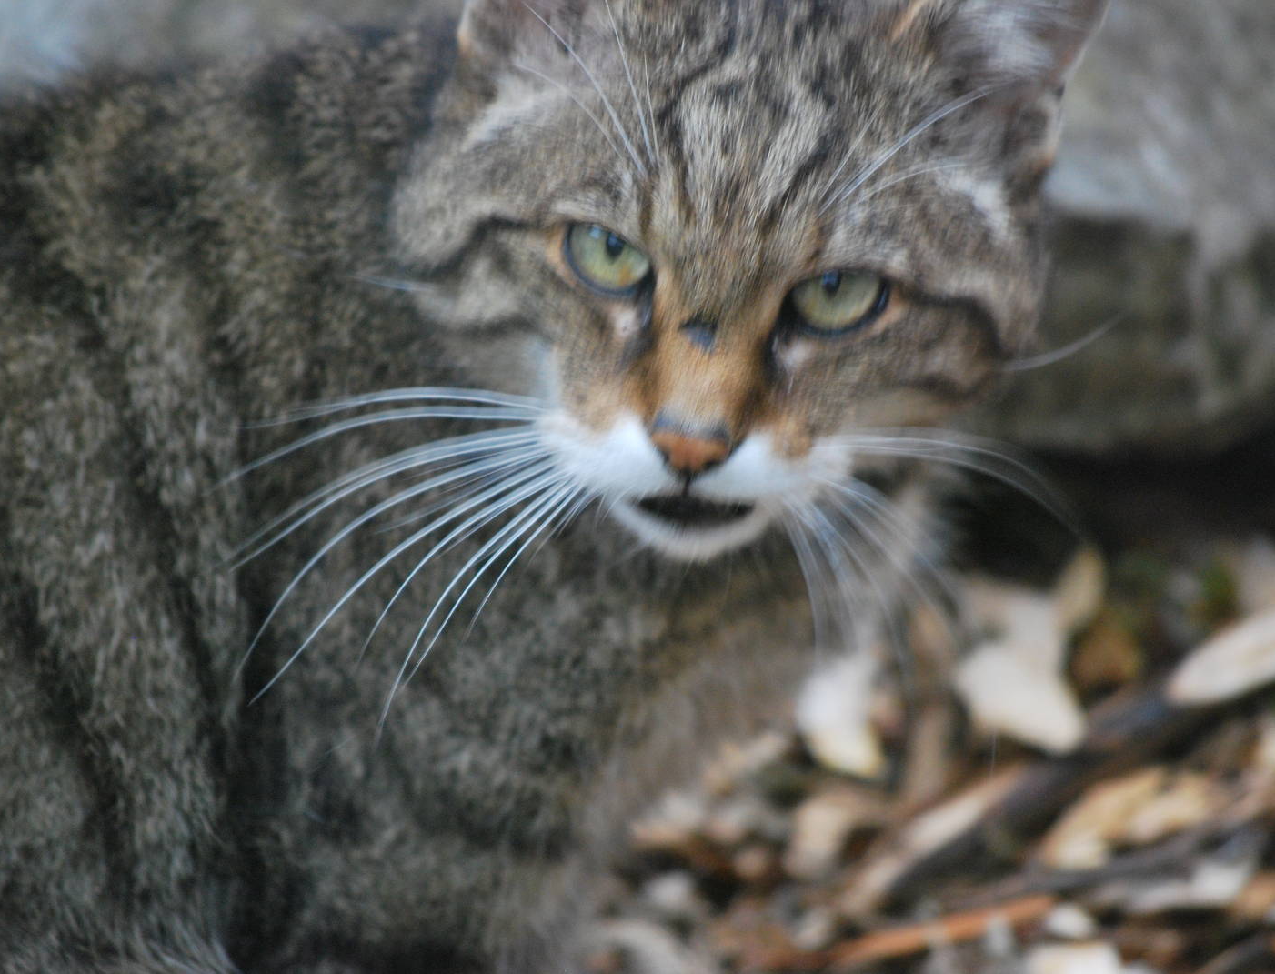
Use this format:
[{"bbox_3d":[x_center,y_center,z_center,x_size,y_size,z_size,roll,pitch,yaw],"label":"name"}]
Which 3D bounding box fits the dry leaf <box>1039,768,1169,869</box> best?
[{"bbox_3d":[0.091,0.065,2.370,0.017,0.010,0.032,20,32,36],"label":"dry leaf"}]

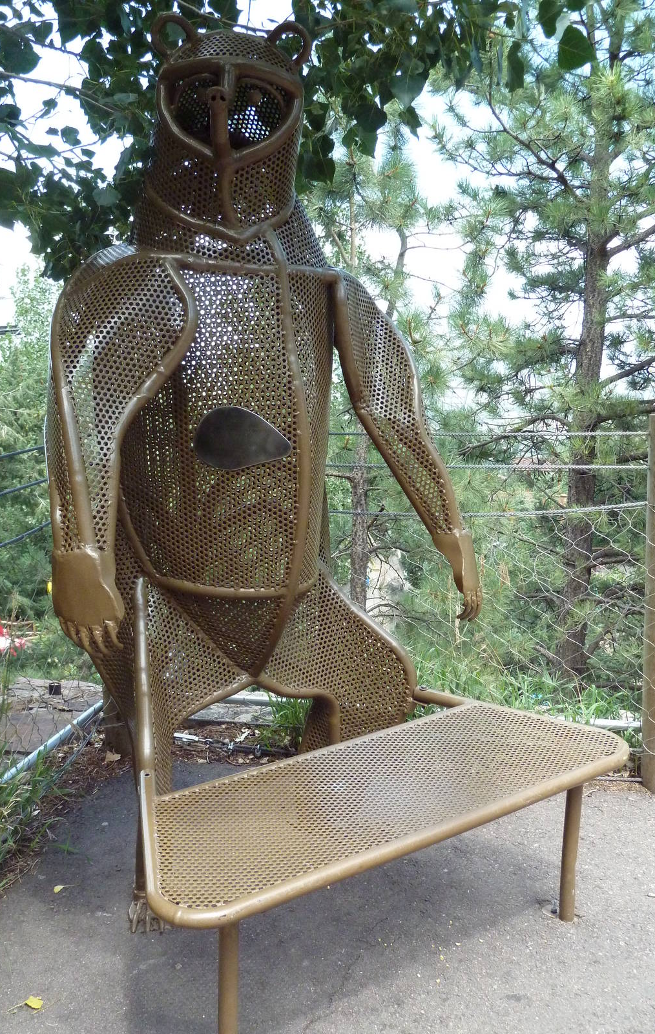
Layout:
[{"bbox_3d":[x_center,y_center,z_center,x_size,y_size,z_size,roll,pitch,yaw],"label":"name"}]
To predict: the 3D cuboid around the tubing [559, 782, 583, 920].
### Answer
[{"bbox_3d":[0.576,0.790,2.472,0.036,0.352,0.036,1,12,0],"label":"tubing"}]

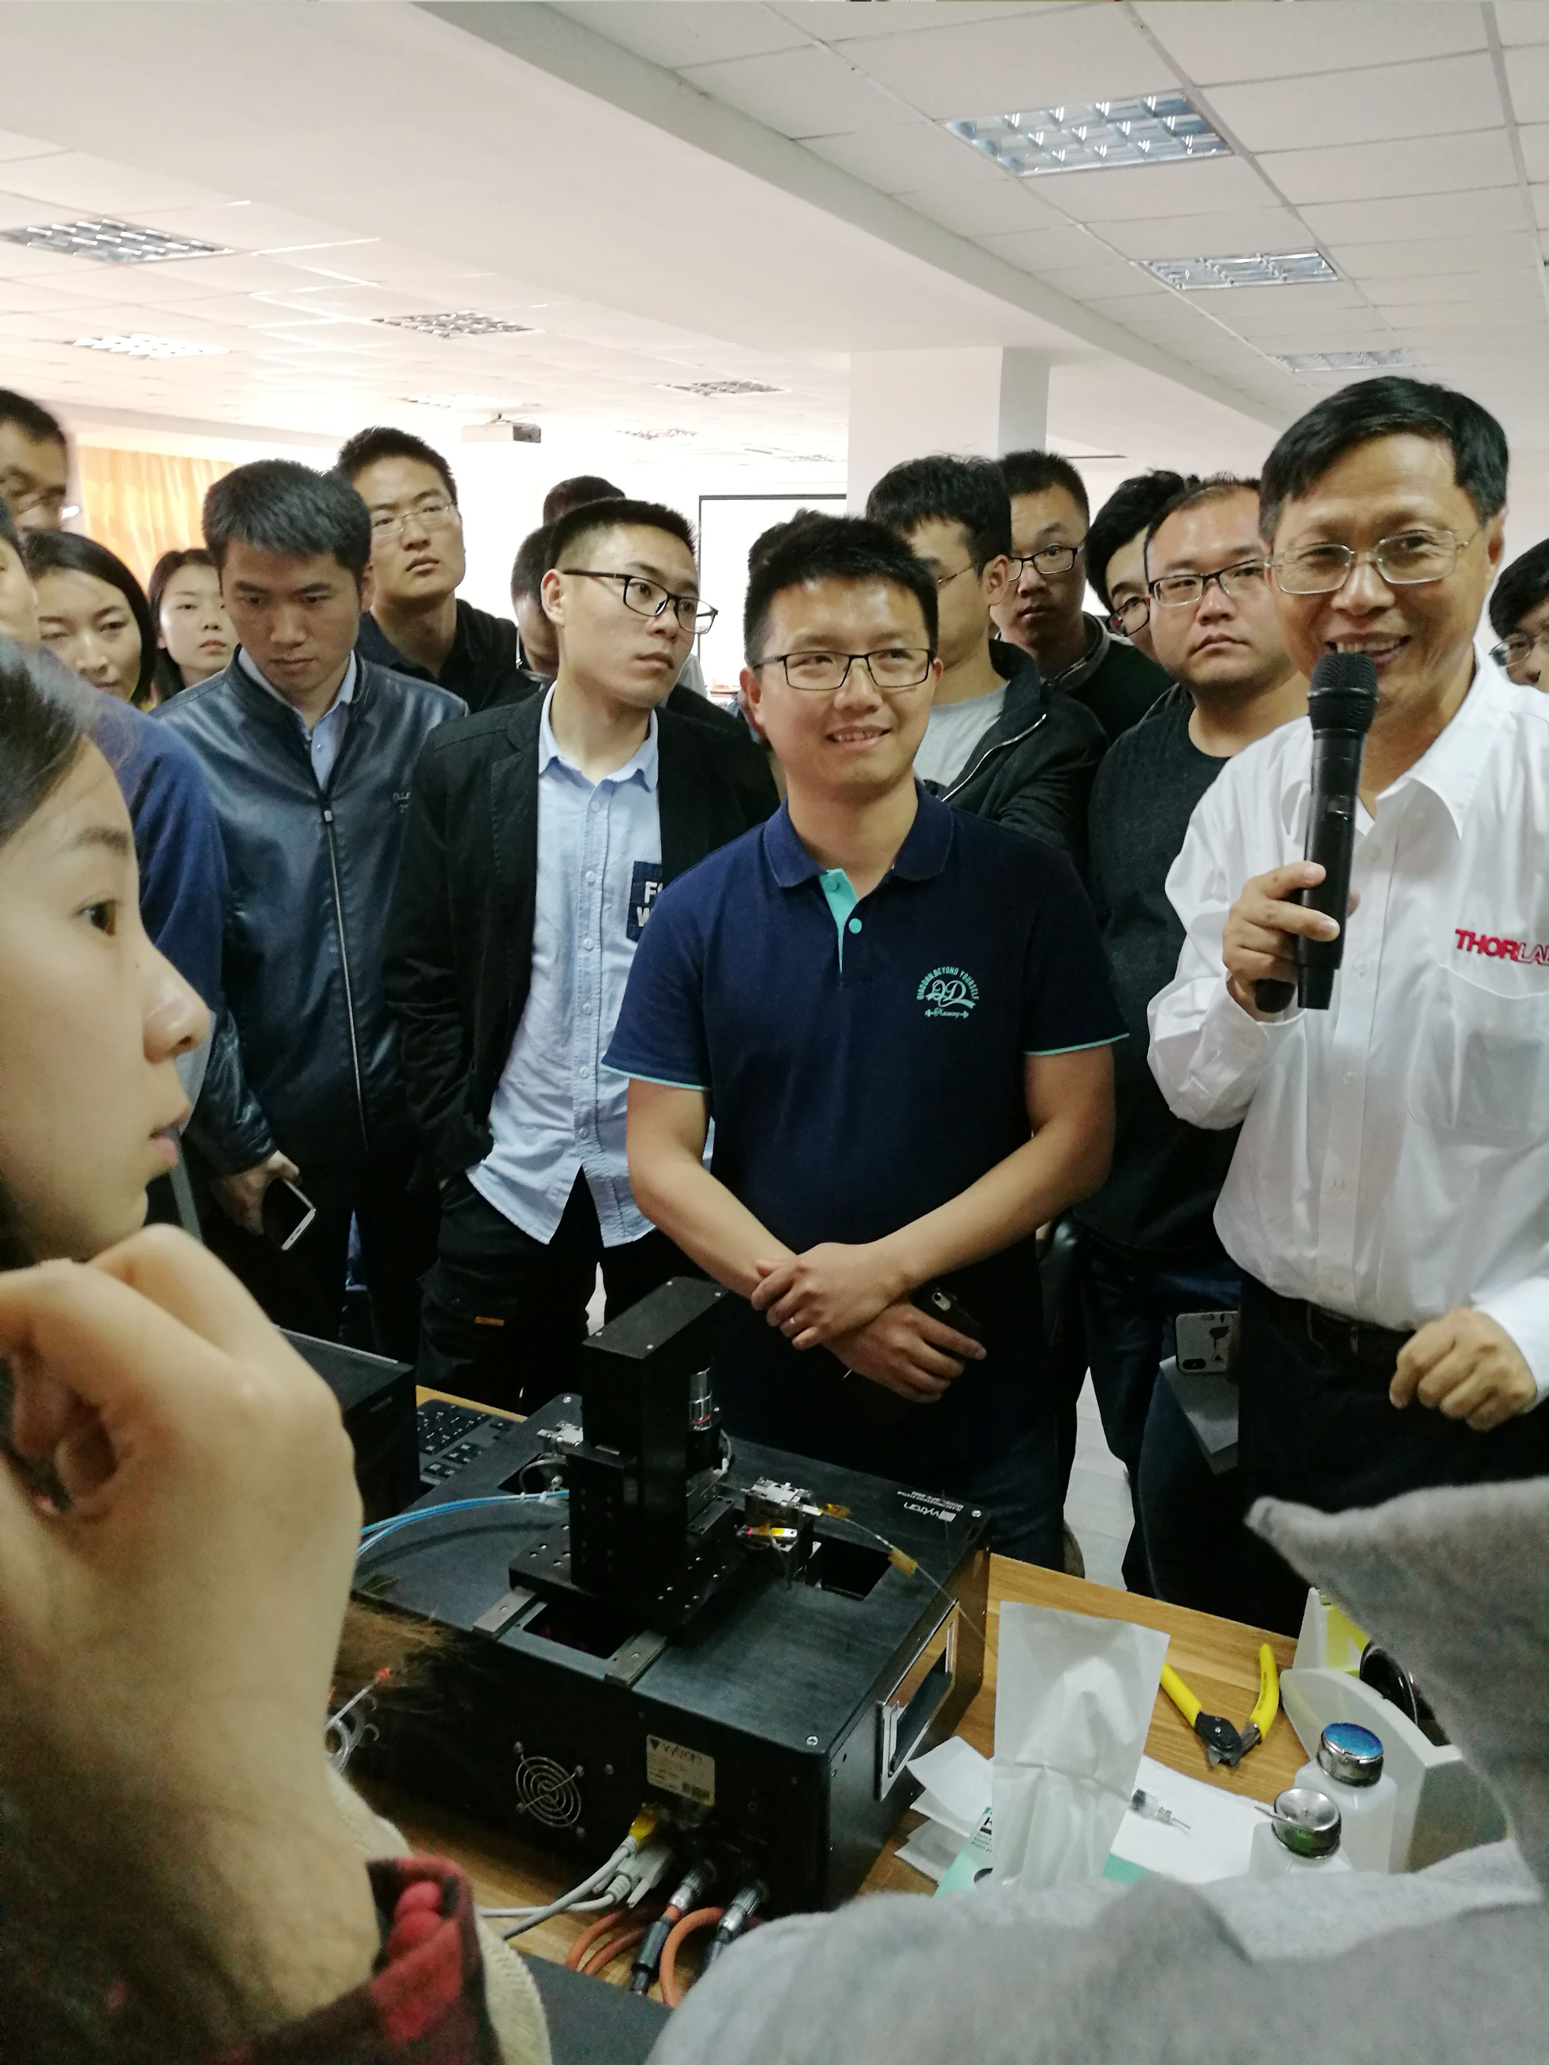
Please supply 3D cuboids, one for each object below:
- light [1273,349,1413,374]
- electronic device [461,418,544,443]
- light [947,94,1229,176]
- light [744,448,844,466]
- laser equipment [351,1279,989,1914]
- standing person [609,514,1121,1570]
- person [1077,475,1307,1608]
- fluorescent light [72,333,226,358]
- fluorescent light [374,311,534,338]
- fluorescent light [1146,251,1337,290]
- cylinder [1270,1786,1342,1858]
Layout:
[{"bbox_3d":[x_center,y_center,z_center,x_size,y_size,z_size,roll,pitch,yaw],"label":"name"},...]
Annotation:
[{"bbox_3d":[2.659,-3.144,7.466,0.590,0.070,0.590,8,17,26],"label":"light"},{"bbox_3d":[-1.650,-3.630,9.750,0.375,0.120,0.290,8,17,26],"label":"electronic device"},{"bbox_3d":[0.770,-2.182,3.861,0.590,0.070,0.590,8,17,26],"label":"light"},{"bbox_3d":[0.227,-4.901,13.723,0.590,0.070,0.590,8,17,26],"label":"light"},{"bbox_3d":[-0.080,0.367,1.209,0.408,0.349,0.292,8,17,26],"label":"laser equipment"},{"bbox_3d":[0.081,0.366,1.600,0.480,1.674,0.340,4,16,14],"label":"standing person"},{"bbox_3d":[0.508,0.240,1.961,0.490,1.736,0.300,11,19,34],"label":"person"},{"bbox_3d":[-2.961,-3.271,7.616,0.590,0.070,0.590,8,17,26],"label":"fluorescent light"},{"bbox_3d":[-1.354,-3.042,6.838,0.590,0.070,0.590,8,17,26],"label":"fluorescent light"},{"bbox_3d":[1.575,-2.596,5.410,0.590,0.070,0.590,8,17,26],"label":"fluorescent light"},{"bbox_3d":[0.331,0.491,1.000,0.041,0.018,0.041,1,15,0],"label":"cylinder"}]

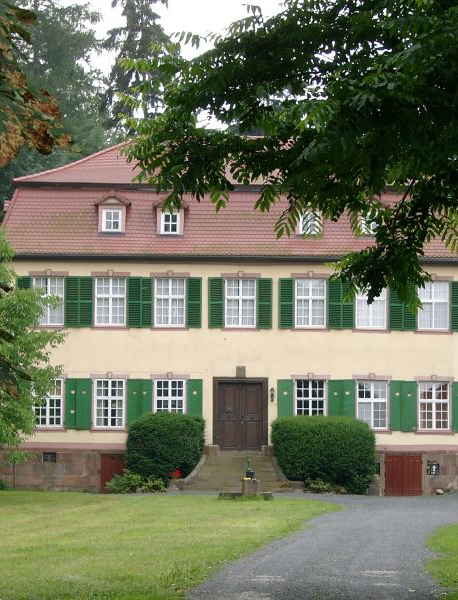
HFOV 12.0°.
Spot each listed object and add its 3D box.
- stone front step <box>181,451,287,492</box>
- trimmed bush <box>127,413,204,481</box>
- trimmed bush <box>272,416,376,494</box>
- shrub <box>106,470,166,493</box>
[{"bbox_3d":[0.164,5.958,75.690,3.703,1.434,2.600,1,-4,-3],"label":"stone front step"},{"bbox_3d":[-2.212,5.191,75.683,2.786,2.537,2.100,1,-4,-3],"label":"trimmed bush"},{"bbox_3d":[3.302,5.434,75.918,3.645,2.719,2.100,1,-4,-3],"label":"trimmed bush"},{"bbox_3d":[-3.205,6.221,74.466,2.055,0.752,1.100,1,-4,-3],"label":"shrub"}]

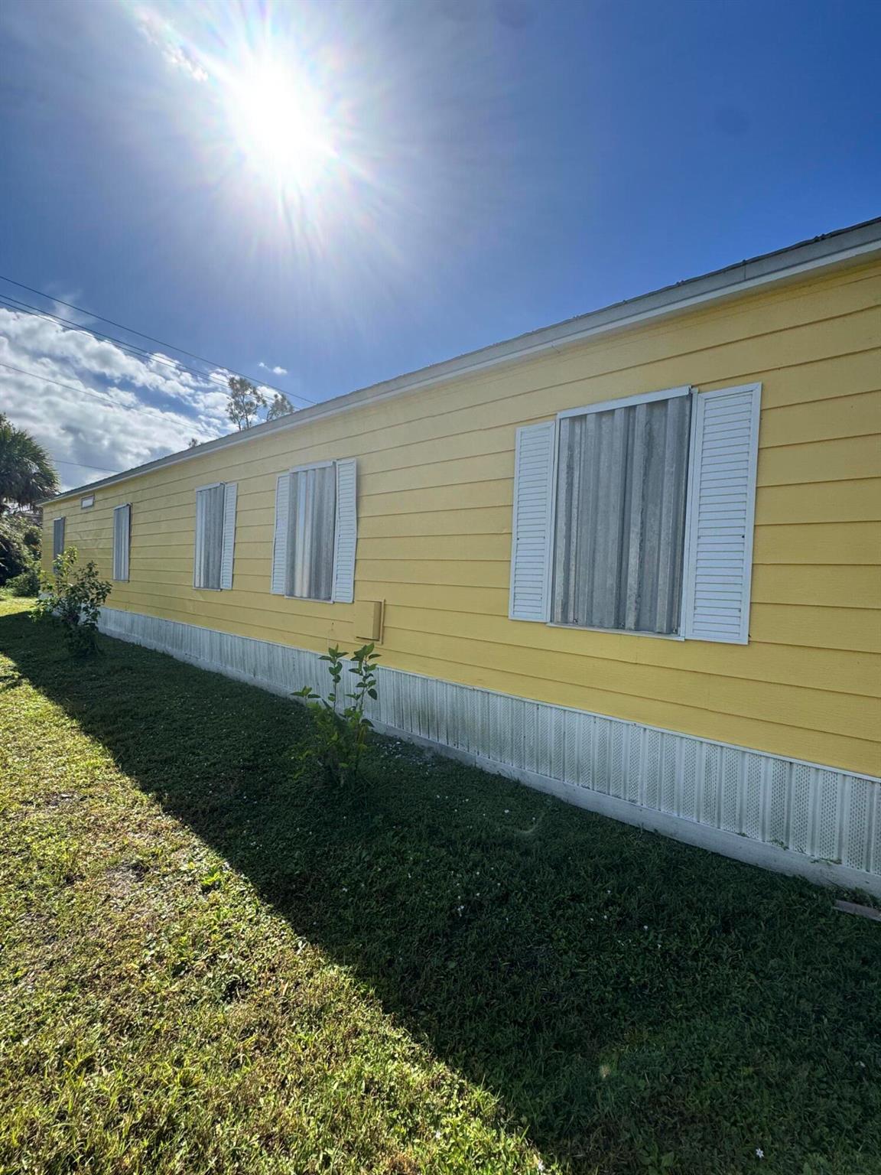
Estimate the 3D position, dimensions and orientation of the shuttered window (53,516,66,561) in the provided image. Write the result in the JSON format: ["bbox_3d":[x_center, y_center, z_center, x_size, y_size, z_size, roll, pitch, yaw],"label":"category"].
[{"bbox_3d":[-9.766,-1.048,12.136,0.880,1.420,0.070,3,2,40],"label":"shuttered window"}]

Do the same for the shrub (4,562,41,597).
[{"bbox_3d":[-15.198,-0.287,17.528,1.300,1.240,1.200,3,2,40],"label":"shrub"}]

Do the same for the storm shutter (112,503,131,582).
[{"bbox_3d":[-6.100,-0.842,9.043,0.810,1.430,0.070,3,2,40],"label":"storm shutter"}]

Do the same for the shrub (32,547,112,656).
[{"bbox_3d":[-5.906,0.190,7.622,1.000,1.720,0.950,3,2,40],"label":"shrub"}]

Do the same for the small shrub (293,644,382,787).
[{"bbox_3d":[-0.698,0.853,3.229,0.500,0.970,0.500,2,1,0],"label":"small shrub"}]

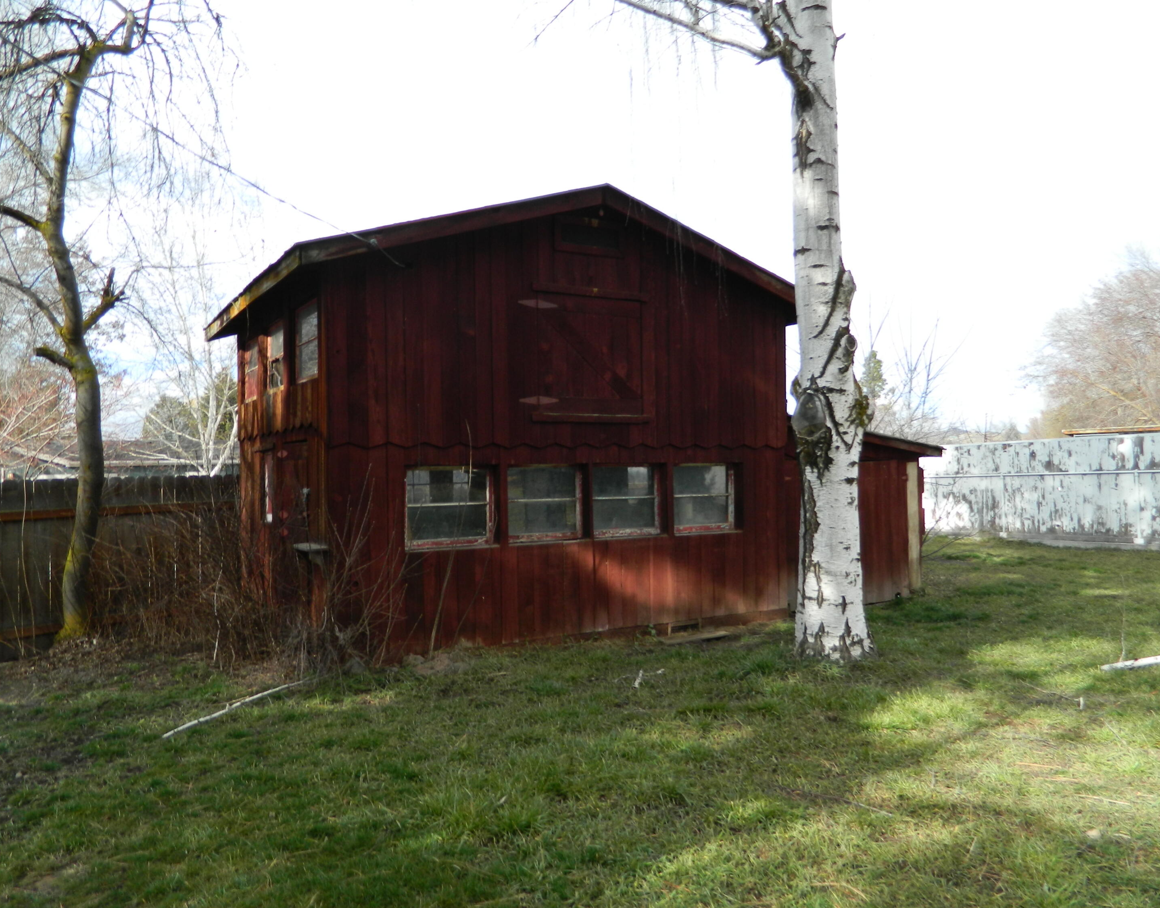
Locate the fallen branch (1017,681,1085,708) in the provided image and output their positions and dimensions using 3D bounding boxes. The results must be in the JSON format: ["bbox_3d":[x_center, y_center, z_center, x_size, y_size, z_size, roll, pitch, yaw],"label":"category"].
[{"bbox_3d":[3.332,1.673,6.202,0.130,0.080,0.706,0,-1,-8],"label":"fallen branch"}]

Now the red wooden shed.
[{"bbox_3d":[-0.018,-0.387,11.200,8.181,4.399,4.937,0,-1,-31],"label":"red wooden shed"}]

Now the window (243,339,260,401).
[{"bbox_3d":[-3.868,-0.991,10.360,0.090,0.760,0.870,0,-1,-31],"label":"window"}]

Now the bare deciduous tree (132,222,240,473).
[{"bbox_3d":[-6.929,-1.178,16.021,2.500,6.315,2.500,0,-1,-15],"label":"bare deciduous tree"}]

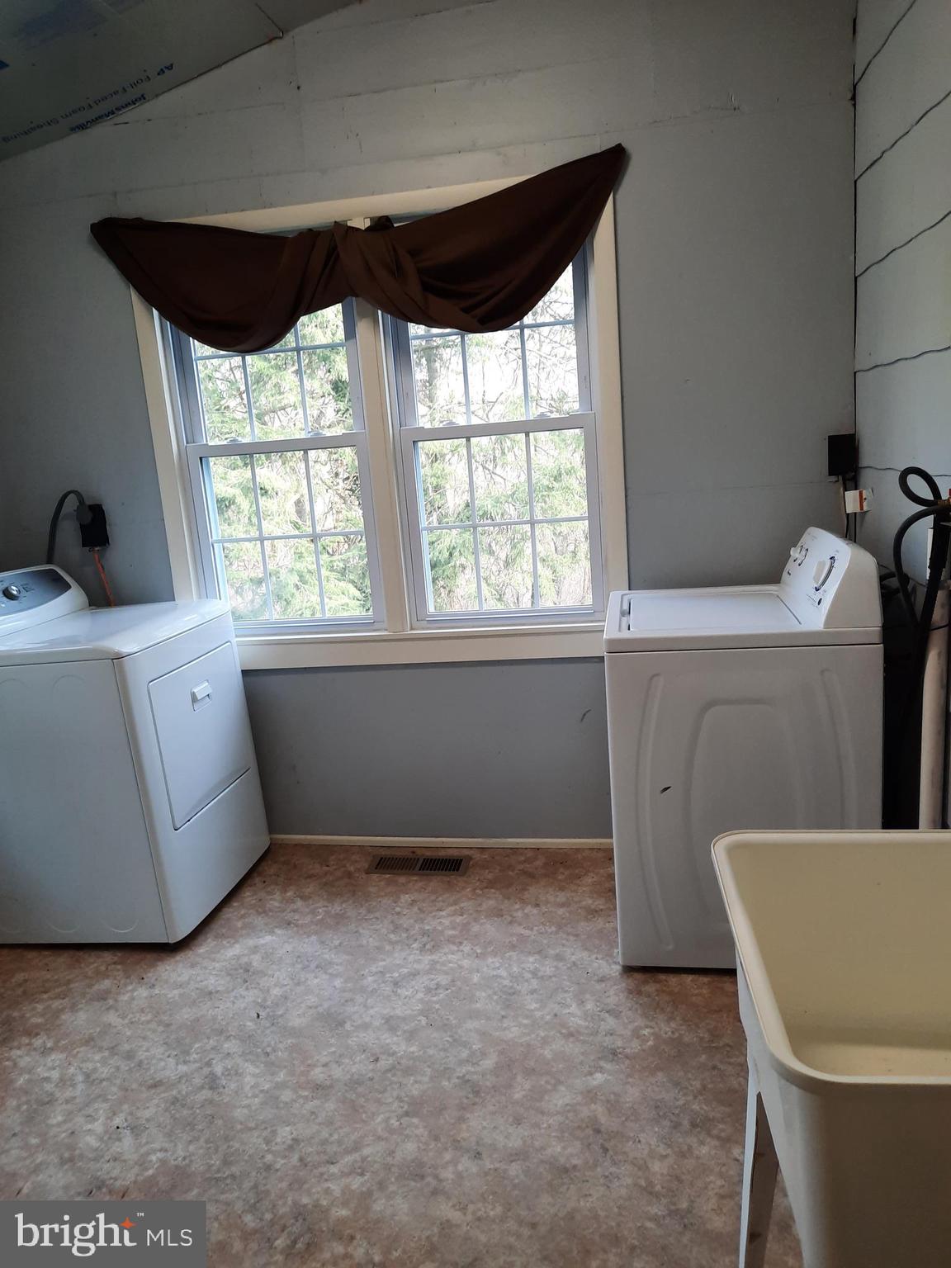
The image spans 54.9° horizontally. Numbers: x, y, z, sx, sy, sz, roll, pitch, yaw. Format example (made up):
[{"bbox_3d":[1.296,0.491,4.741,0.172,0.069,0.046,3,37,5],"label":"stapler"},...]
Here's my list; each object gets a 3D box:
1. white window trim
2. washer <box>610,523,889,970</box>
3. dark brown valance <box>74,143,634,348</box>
[{"bbox_3d":[-0.324,-0.635,3.039,1.600,1.510,0.065,-2,12,11],"label":"white window trim"},{"bbox_3d":[0.719,0.281,2.619,0.655,1.105,0.690,-2,12,9],"label":"washer"},{"bbox_3d":[-0.401,-1.157,2.867,1.730,0.470,0.120,-2,12,11],"label":"dark brown valance"}]

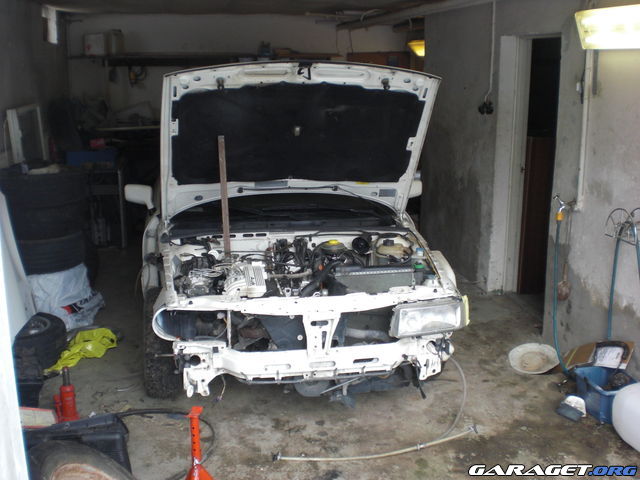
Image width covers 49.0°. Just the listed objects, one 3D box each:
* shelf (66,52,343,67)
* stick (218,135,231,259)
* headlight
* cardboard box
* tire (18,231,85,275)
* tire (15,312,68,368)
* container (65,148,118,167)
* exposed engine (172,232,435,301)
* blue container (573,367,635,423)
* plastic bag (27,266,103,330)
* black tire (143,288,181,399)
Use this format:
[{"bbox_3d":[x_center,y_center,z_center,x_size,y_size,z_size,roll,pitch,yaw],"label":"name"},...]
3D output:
[{"bbox_3d":[-1.261,-2.030,7.901,3.000,0.100,0.300,-3,13,-10],"label":"shelf"},{"bbox_3d":[-0.488,-0.213,3.607,0.040,0.670,0.025,-3,24,-9],"label":"stick"},{"bbox_3d":[0.498,0.348,3.341,0.380,0.160,0.170,-4,14,-14],"label":"headlight"},{"bbox_3d":[-2.438,-2.123,7.630,0.240,0.250,0.230,-3,13,-10],"label":"cardboard box"},{"bbox_3d":[-1.976,0.061,4.937,0.620,0.215,0.620,-3,13,-10],"label":"tire"},{"bbox_3d":[-1.883,0.644,4.357,0.600,0.200,0.600,-3,13,-10],"label":"tire"},{"bbox_3d":[-2.356,-0.859,7.278,0.500,0.170,0.280,-3,13,-10],"label":"container"},{"bbox_3d":[-0.105,0.220,3.710,1.250,0.420,0.850,-3,13,-9],"label":"exposed engine"},{"bbox_3d":[1.485,0.805,3.626,0.250,0.180,0.310,-3,13,-10],"label":"blue container"},{"bbox_3d":[-1.864,0.408,4.857,0.620,0.420,0.520,0,13,0],"label":"plastic bag"},{"bbox_3d":[-0.851,0.561,3.808,0.190,0.600,0.600,-3,13,-9],"label":"black tire"}]

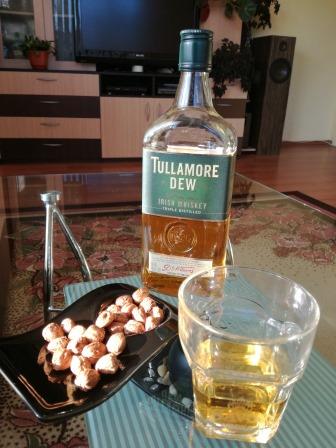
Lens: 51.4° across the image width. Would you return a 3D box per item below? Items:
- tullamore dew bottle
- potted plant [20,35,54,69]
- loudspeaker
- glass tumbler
[{"bbox_3d":[0.023,-0.057,0.375,0.096,0.267,0.067,5,22,7],"label":"tullamore dew bottle"},{"bbox_3d":[-0.978,-1.285,2.618,0.237,0.238,0.222,-3,22,-12],"label":"potted plant"},{"bbox_3d":[0.967,-1.204,3.356,0.240,1.020,0.295,-3,22,-12],"label":"loudspeaker"},{"bbox_3d":[0.049,0.090,0.243,0.086,0.091,0.086,2,22,0],"label":"glass tumbler"}]

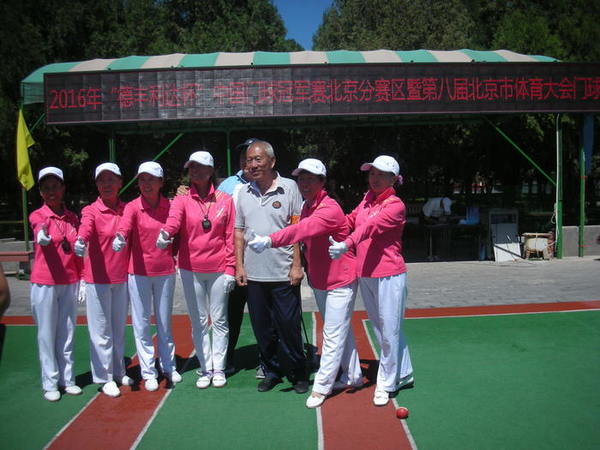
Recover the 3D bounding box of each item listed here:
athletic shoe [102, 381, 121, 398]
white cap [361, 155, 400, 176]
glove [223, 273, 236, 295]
[{"bbox_3d":[-1.341,1.148,4.298,0.095,0.095,0.235,-5,5,-34],"label":"athletic shoe"},{"bbox_3d":[0.551,-0.401,4.100,0.265,0.140,0.175,4,1,-33],"label":"white cap"},{"bbox_3d":[-0.501,0.428,4.314,0.090,0.155,0.080,-1,4,-3],"label":"glove"}]

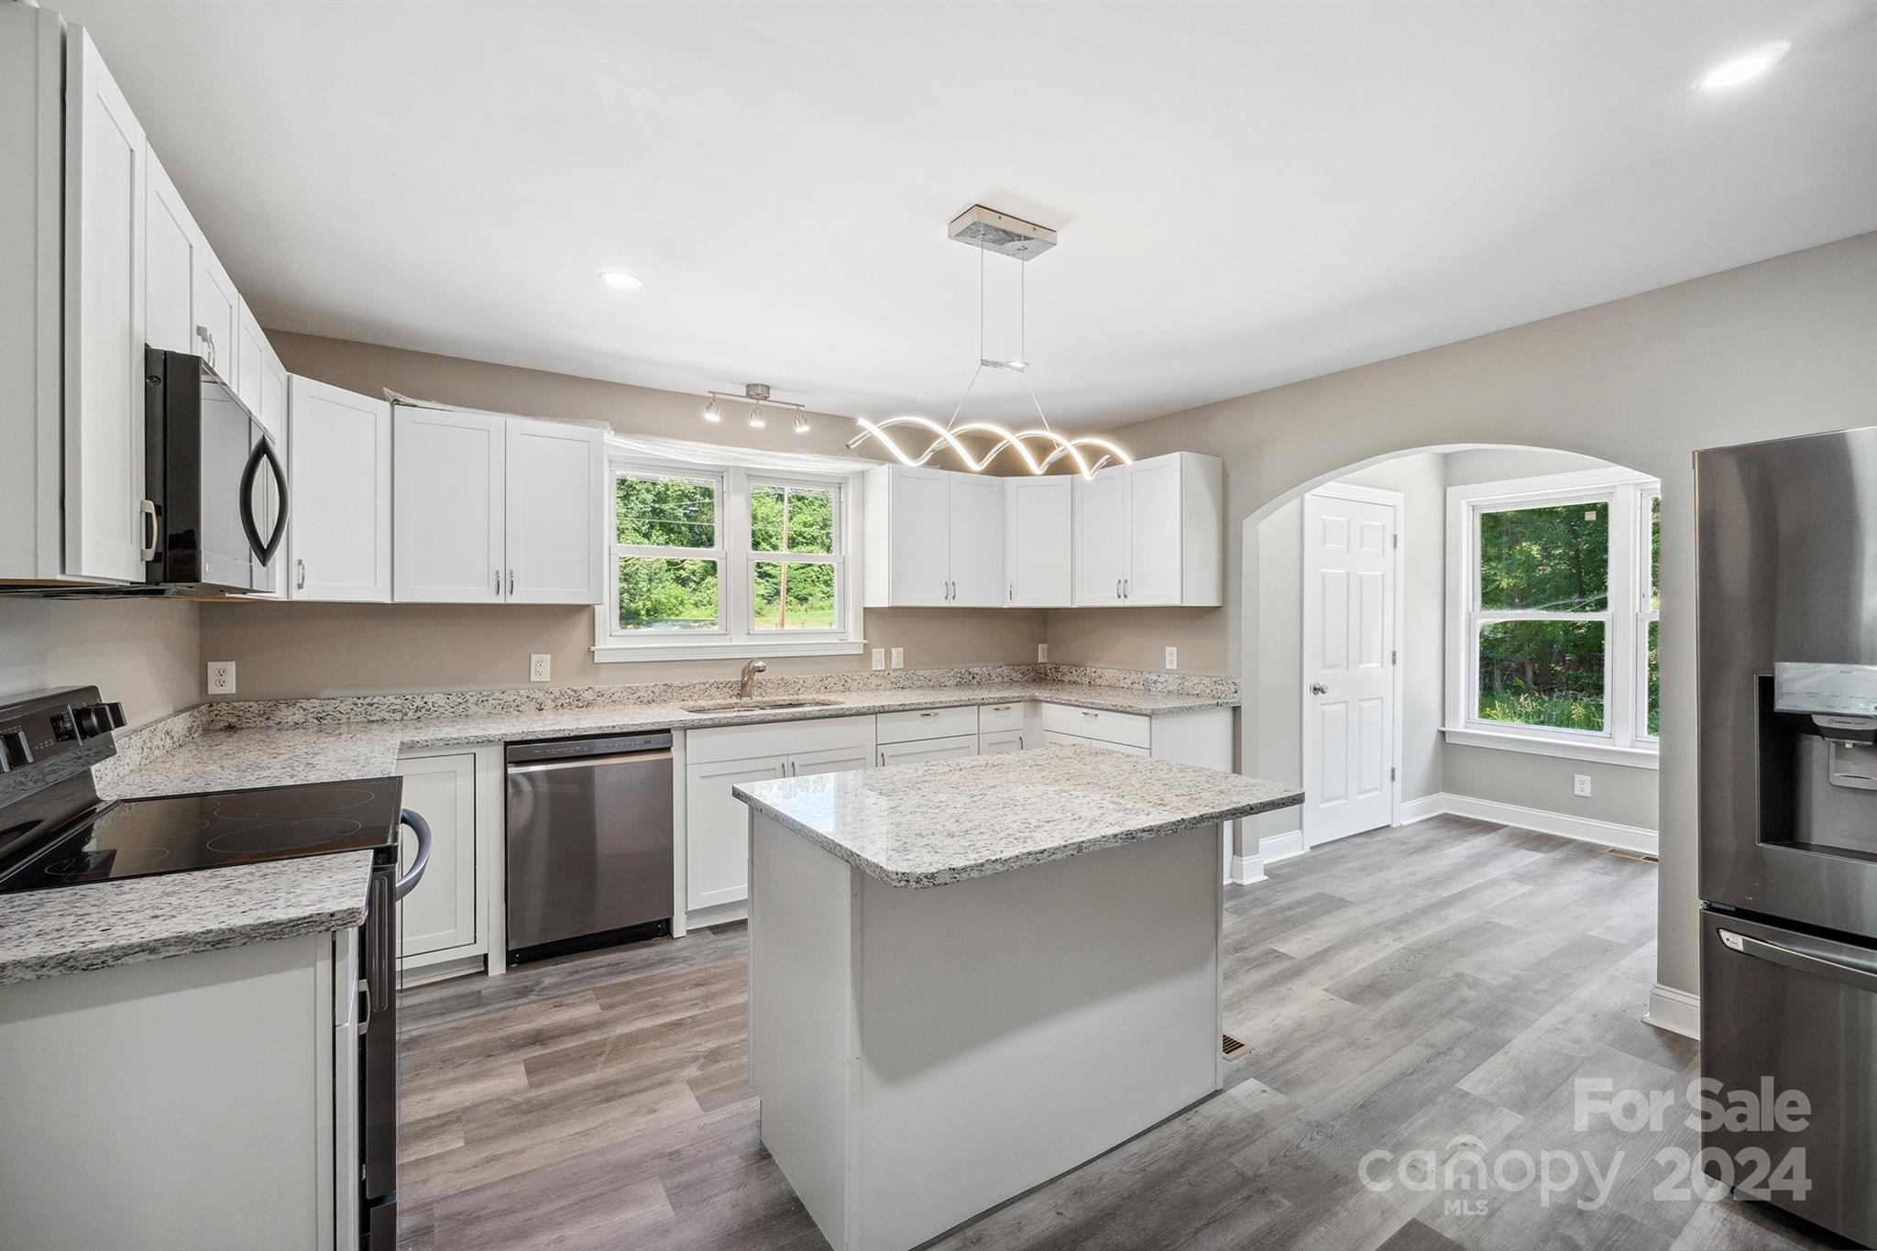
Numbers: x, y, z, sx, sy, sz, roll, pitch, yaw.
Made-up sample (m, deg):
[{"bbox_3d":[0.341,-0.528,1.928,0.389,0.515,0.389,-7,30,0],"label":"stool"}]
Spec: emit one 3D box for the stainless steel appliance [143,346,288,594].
[{"bbox_3d":[-1.622,-0.270,1.565,0.424,0.400,0.757,0,1,-33],"label":"stainless steel appliance"}]

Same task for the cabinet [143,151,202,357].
[{"bbox_3d":[-1.432,-0.644,1.453,0.025,0.355,0.370,0,1,-33],"label":"cabinet"}]

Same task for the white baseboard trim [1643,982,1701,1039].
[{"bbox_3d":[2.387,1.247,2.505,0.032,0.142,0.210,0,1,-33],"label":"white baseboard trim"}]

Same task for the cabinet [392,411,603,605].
[{"bbox_3d":[-1.842,-0.466,3.306,0.750,0.755,0.325,0,1,-33],"label":"cabinet"}]

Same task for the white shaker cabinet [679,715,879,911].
[{"bbox_3d":[-0.835,0.818,3.766,0.908,0.799,0.593,0,1,-32],"label":"white shaker cabinet"}]

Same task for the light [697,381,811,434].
[{"bbox_3d":[-0.865,-1.053,3.766,0.528,0.196,0.121,0,1,-32],"label":"light"}]

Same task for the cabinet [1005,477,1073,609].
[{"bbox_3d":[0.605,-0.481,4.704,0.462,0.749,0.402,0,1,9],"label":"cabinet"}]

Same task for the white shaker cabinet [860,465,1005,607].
[{"bbox_3d":[-0.026,-0.478,4.458,0.764,0.749,0.317,0,1,-32],"label":"white shaker cabinet"}]

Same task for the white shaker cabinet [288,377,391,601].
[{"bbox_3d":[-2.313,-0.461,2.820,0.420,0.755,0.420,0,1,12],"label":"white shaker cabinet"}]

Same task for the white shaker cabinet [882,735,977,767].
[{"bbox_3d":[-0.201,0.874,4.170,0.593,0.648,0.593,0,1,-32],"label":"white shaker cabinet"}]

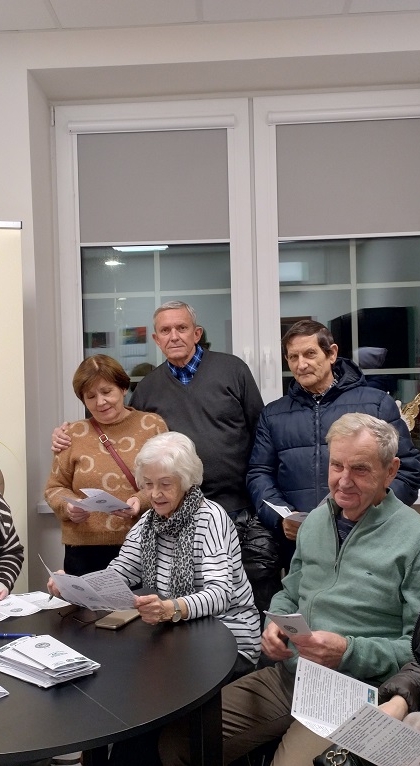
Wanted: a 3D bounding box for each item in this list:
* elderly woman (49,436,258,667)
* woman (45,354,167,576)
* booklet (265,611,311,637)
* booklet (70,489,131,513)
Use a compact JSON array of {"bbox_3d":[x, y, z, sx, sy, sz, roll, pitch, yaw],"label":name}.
[{"bbox_3d":[-0.130,0.795,2.280,0.530,1.280,0.660,-1,1,38],"label":"elderly woman"},{"bbox_3d":[-0.346,0.656,2.470,0.430,1.500,0.380,-2,0,-5],"label":"woman"},{"bbox_3d":[0.197,0.587,1.760,0.100,0.012,0.200,0,-39,17],"label":"booklet"},{"bbox_3d":[-0.353,0.379,2.360,0.190,0.060,0.210,-26,-24,19],"label":"booklet"}]

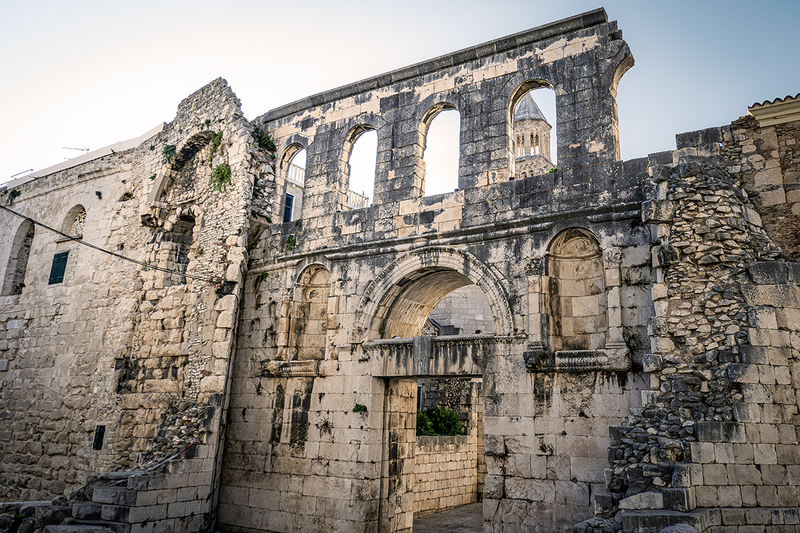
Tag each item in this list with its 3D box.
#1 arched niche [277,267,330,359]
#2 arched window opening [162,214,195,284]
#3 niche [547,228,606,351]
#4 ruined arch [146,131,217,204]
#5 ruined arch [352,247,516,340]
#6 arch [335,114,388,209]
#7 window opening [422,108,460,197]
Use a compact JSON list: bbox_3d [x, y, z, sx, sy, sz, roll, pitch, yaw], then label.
[{"bbox_3d":[-2.849,1.511,17.400,2.105,3.164,0.770,-7,-18,27],"label":"arched niche"},{"bbox_3d":[-8.698,-0.586,21.593,1.850,3.083,0.743,-7,-18,27],"label":"arched window opening"},{"bbox_3d":[4.555,0.627,13.633,1.442,3.112,0.702,-7,-18,27],"label":"niche"},{"bbox_3d":[-8.918,-3.999,22.833,4.022,3.409,1.013,-7,-18,27],"label":"ruined arch"},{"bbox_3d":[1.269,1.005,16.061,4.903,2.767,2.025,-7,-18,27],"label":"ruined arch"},{"bbox_3d":[-1.151,-3.442,18.013,2.052,3.470,0.648,-7,-18,27],"label":"arch"},{"bbox_3d":[1.338,-3.511,16.664,1.431,3.146,0.648,-7,-18,27],"label":"window opening"}]

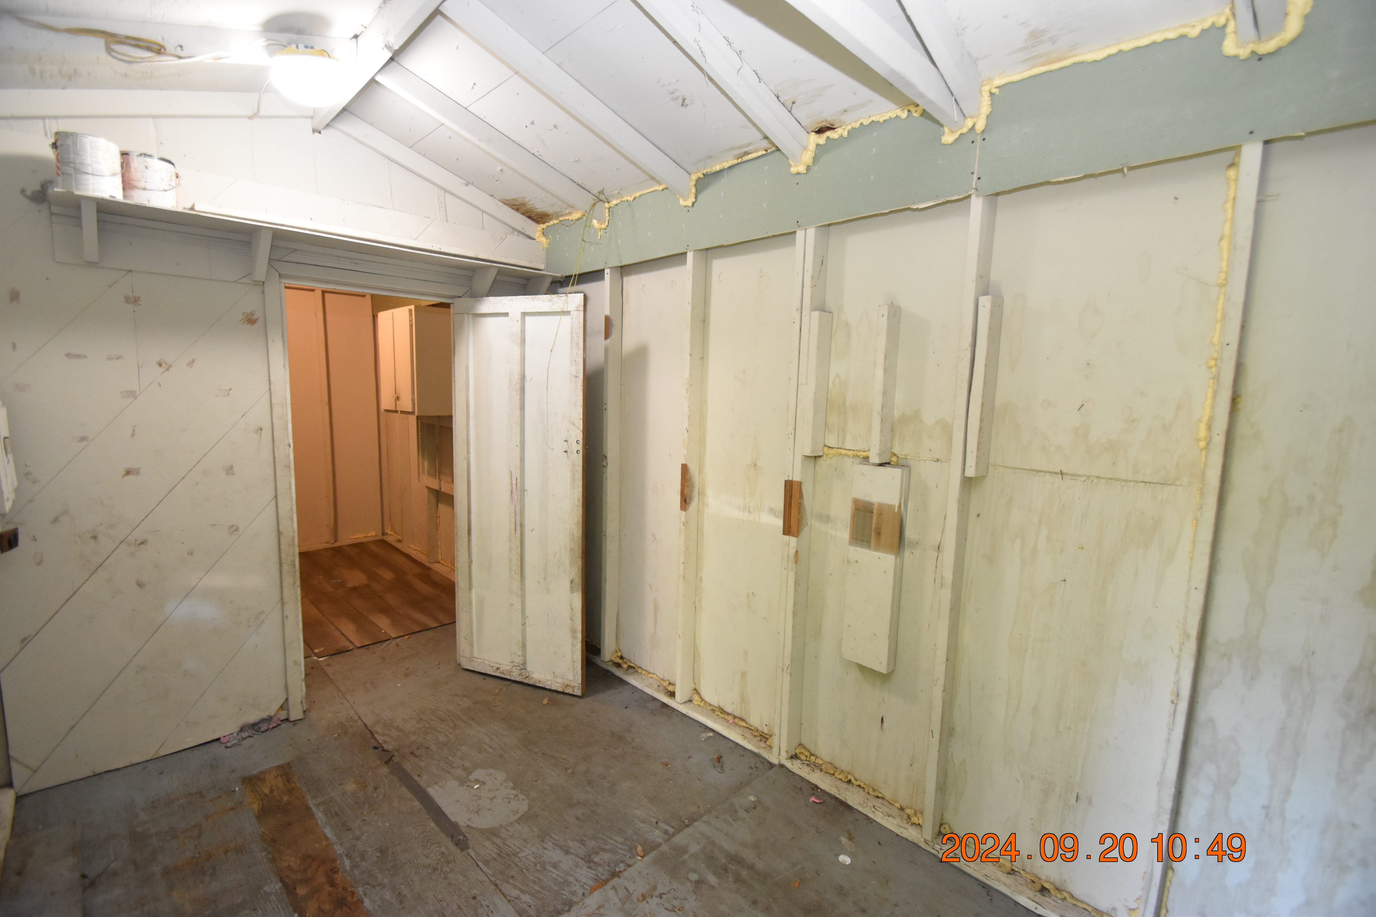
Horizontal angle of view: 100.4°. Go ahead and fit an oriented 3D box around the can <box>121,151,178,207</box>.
[{"bbox_3d":[-2.033,-1.030,2.160,0.166,0.190,0.166,-5,9,-44],"label":"can"}]

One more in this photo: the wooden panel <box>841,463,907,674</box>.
[{"bbox_3d":[0.698,0.405,2.145,0.070,0.760,0.185,-5,9,-44],"label":"wooden panel"}]

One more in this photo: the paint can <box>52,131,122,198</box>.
[{"bbox_3d":[-2.096,-1.014,2.011,0.166,0.190,0.166,-5,9,-44],"label":"paint can"}]

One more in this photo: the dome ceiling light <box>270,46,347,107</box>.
[{"bbox_3d":[-1.281,-1.274,1.957,0.240,0.125,0.240,-18,18,-41],"label":"dome ceiling light"}]

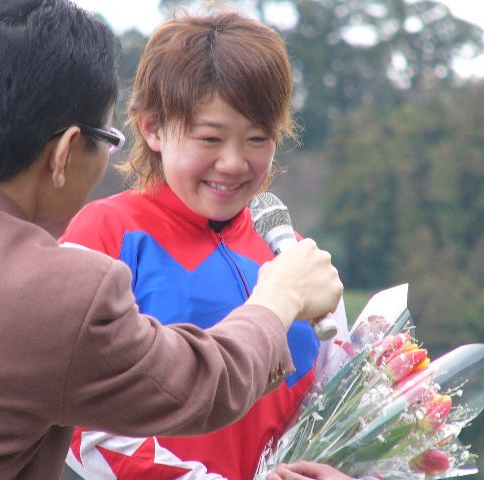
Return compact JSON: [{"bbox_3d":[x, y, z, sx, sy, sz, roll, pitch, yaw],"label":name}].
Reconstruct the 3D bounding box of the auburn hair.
[{"bbox_3d":[-0.042,-0.173,7.400,0.200,0.220,0.225,0,15,-22],"label":"auburn hair"}]

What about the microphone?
[{"bbox_3d":[0.066,0.032,7.250,0.048,0.218,0.048,-26,-27,0],"label":"microphone"}]

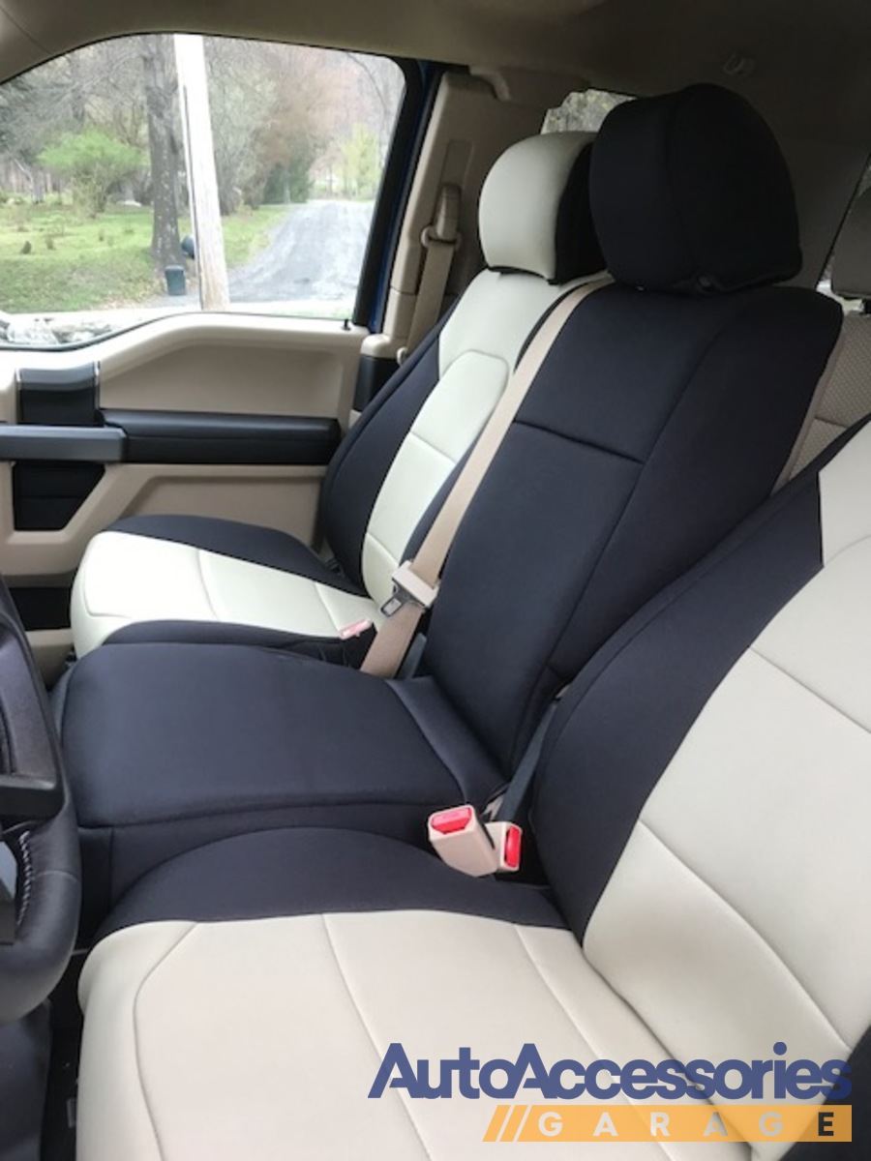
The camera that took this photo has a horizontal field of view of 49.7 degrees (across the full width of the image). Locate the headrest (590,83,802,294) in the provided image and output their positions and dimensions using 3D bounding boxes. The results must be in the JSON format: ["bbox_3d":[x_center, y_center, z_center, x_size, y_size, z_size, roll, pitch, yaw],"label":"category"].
[{"bbox_3d":[0.278,-0.426,1.033,0.150,0.206,0.250,-6,24,-20],"label":"headrest"}]

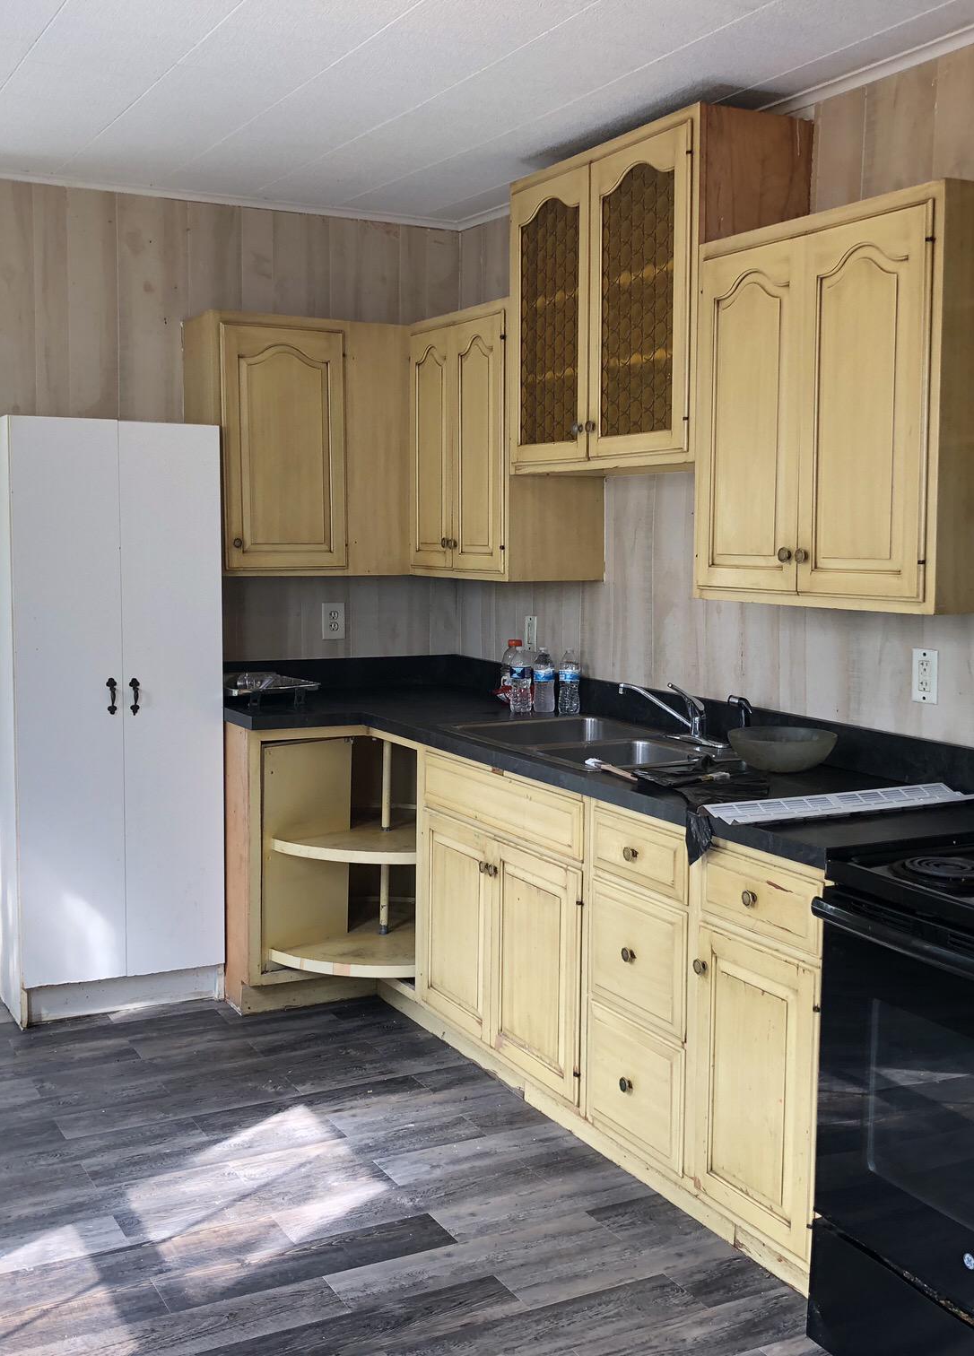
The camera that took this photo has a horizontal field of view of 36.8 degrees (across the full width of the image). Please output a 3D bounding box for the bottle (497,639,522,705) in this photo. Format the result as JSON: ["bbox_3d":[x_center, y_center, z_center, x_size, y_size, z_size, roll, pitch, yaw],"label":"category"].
[{"bbox_3d":[0.083,-0.019,4.561,0.072,0.205,0.072,-3,7,-28],"label":"bottle"}]

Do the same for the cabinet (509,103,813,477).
[{"bbox_3d":[0.407,-0.933,3.752,0.325,0.796,0.881,-3,7,-28],"label":"cabinet"}]

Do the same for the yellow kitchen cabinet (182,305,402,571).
[{"bbox_3d":[-0.599,-0.722,4.640,0.652,0.788,0.300,-3,7,-28],"label":"yellow kitchen cabinet"}]

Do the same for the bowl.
[{"bbox_3d":[0.691,0.172,3.408,0.256,0.081,0.256,0,6,0],"label":"bowl"}]

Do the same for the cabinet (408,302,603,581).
[{"bbox_3d":[0.050,-0.710,4.557,0.328,0.796,0.667,-3,7,-28],"label":"cabinet"}]

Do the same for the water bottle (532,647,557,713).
[{"bbox_3d":[0.178,0.003,4.468,0.066,0.198,0.066,-3,7,-28],"label":"water bottle"}]

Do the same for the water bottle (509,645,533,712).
[{"bbox_3d":[0.106,0.003,4.457,0.066,0.200,0.066,0,6,0],"label":"water bottle"}]

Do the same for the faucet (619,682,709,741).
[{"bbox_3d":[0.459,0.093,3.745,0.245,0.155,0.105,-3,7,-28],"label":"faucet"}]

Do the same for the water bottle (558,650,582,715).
[{"bbox_3d":[0.248,0.006,4.352,0.065,0.200,0.065,0,6,0],"label":"water bottle"}]

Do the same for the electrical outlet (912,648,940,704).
[{"bbox_3d":[0.943,-0.002,3.159,0.012,0.114,0.075,-3,7,-28],"label":"electrical outlet"}]

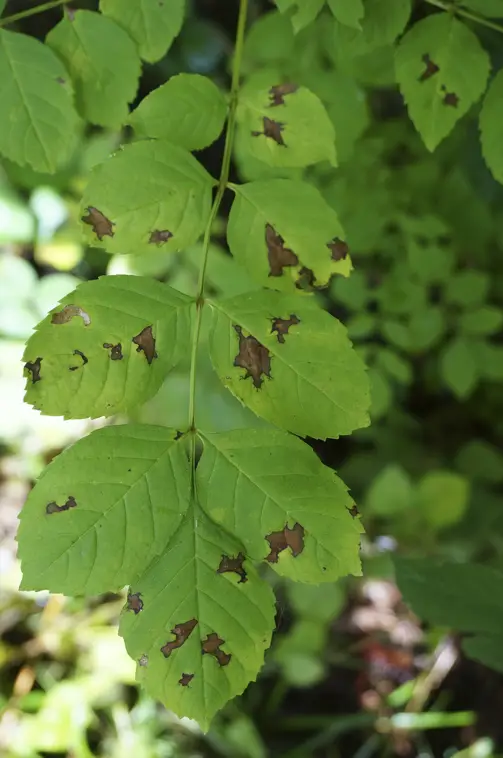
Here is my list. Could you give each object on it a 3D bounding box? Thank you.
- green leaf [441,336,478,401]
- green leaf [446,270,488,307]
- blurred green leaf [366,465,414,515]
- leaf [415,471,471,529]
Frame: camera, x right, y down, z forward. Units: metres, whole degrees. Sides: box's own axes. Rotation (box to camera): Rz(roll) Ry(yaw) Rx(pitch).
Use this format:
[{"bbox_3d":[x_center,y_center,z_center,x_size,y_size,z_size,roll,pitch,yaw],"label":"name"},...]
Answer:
[{"bbox_3d":[0.185,-0.010,0.900,0.034,0.012,0.057,0,69,0],"label":"green leaf"},{"bbox_3d":[0.203,-0.084,0.950,0.040,0.018,0.043,0,56,0],"label":"green leaf"},{"bbox_3d":[0.137,0.111,1.000,0.046,0.017,0.058,0,63,0],"label":"blurred green leaf"},{"bbox_3d":[0.190,0.119,1.000,0.053,0.018,0.063,0,67,0],"label":"leaf"}]

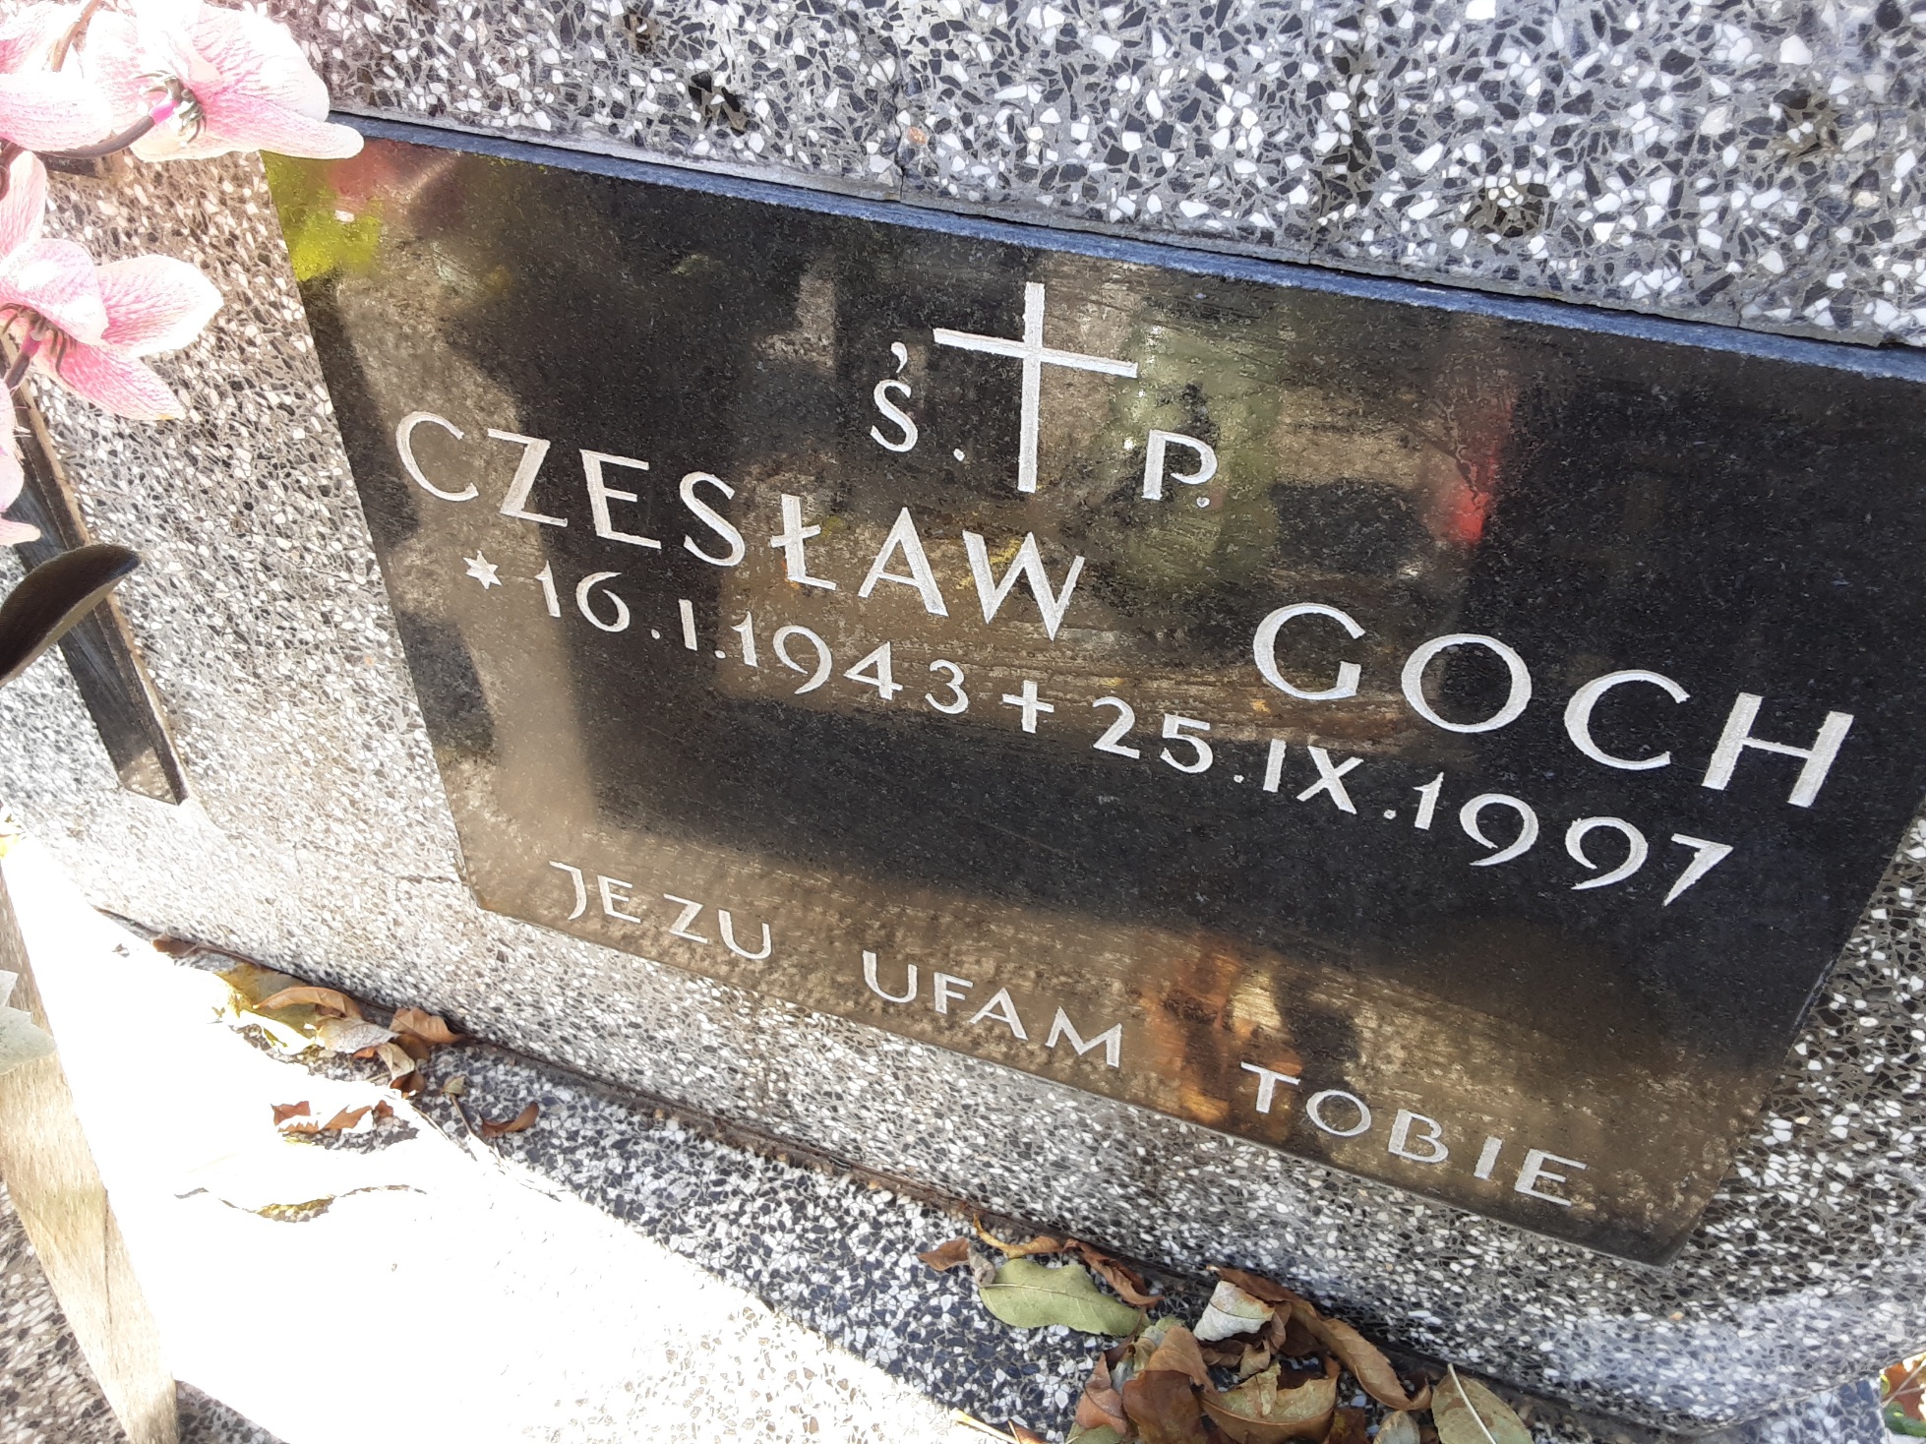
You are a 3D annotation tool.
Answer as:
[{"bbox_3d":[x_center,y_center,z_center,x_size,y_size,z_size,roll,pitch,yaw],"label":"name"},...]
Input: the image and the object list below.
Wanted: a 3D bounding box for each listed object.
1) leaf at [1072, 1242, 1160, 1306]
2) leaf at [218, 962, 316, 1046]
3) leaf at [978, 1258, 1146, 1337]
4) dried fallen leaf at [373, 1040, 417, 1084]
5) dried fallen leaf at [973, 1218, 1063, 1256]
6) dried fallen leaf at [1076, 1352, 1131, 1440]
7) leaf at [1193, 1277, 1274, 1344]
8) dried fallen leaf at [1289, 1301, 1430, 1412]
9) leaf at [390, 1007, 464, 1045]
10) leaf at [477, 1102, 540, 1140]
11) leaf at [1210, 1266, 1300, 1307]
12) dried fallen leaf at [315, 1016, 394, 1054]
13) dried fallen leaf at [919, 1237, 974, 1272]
[{"bbox_3d":[0.088,0.316,0.890,0.060,0.015,0.017,24,45,26],"label":"leaf"},{"bbox_3d":[-0.408,0.163,0.914,0.076,0.014,0.032,24,48,24],"label":"leaf"},{"bbox_3d":[0.056,0.325,0.881,0.096,0.012,0.042,5,40,6],"label":"leaf"},{"bbox_3d":[-0.319,0.192,0.877,0.018,0.013,0.026,-26,48,-25],"label":"dried fallen leaf"},{"bbox_3d":[0.033,0.301,0.910,0.055,0.013,0.015,11,41,13],"label":"dried fallen leaf"},{"bbox_3d":[0.067,0.316,0.733,0.024,0.019,0.035,2,43,3],"label":"dried fallen leaf"},{"bbox_3d":[0.132,0.285,0.749,0.032,0.016,0.024,16,45,18],"label":"leaf"},{"bbox_3d":[0.190,0.304,0.747,0.073,0.022,0.020,29,50,28],"label":"dried fallen leaf"},{"bbox_3d":[-0.352,0.200,1.024,0.047,0.018,0.018,12,41,13],"label":"leaf"},{"bbox_3d":[-0.250,0.218,0.857,0.036,0.011,0.014,-6,43,-6],"label":"leaf"},{"bbox_3d":[0.140,0.278,0.759,0.045,0.015,0.012,18,45,19],"label":"leaf"},{"bbox_3d":[-0.397,0.205,1.017,0.051,0.013,0.021,8,41,10],"label":"dried fallen leaf"},{"bbox_3d":[-0.010,0.308,0.902,0.033,0.011,0.017,-8,41,-10],"label":"dried fallen leaf"}]

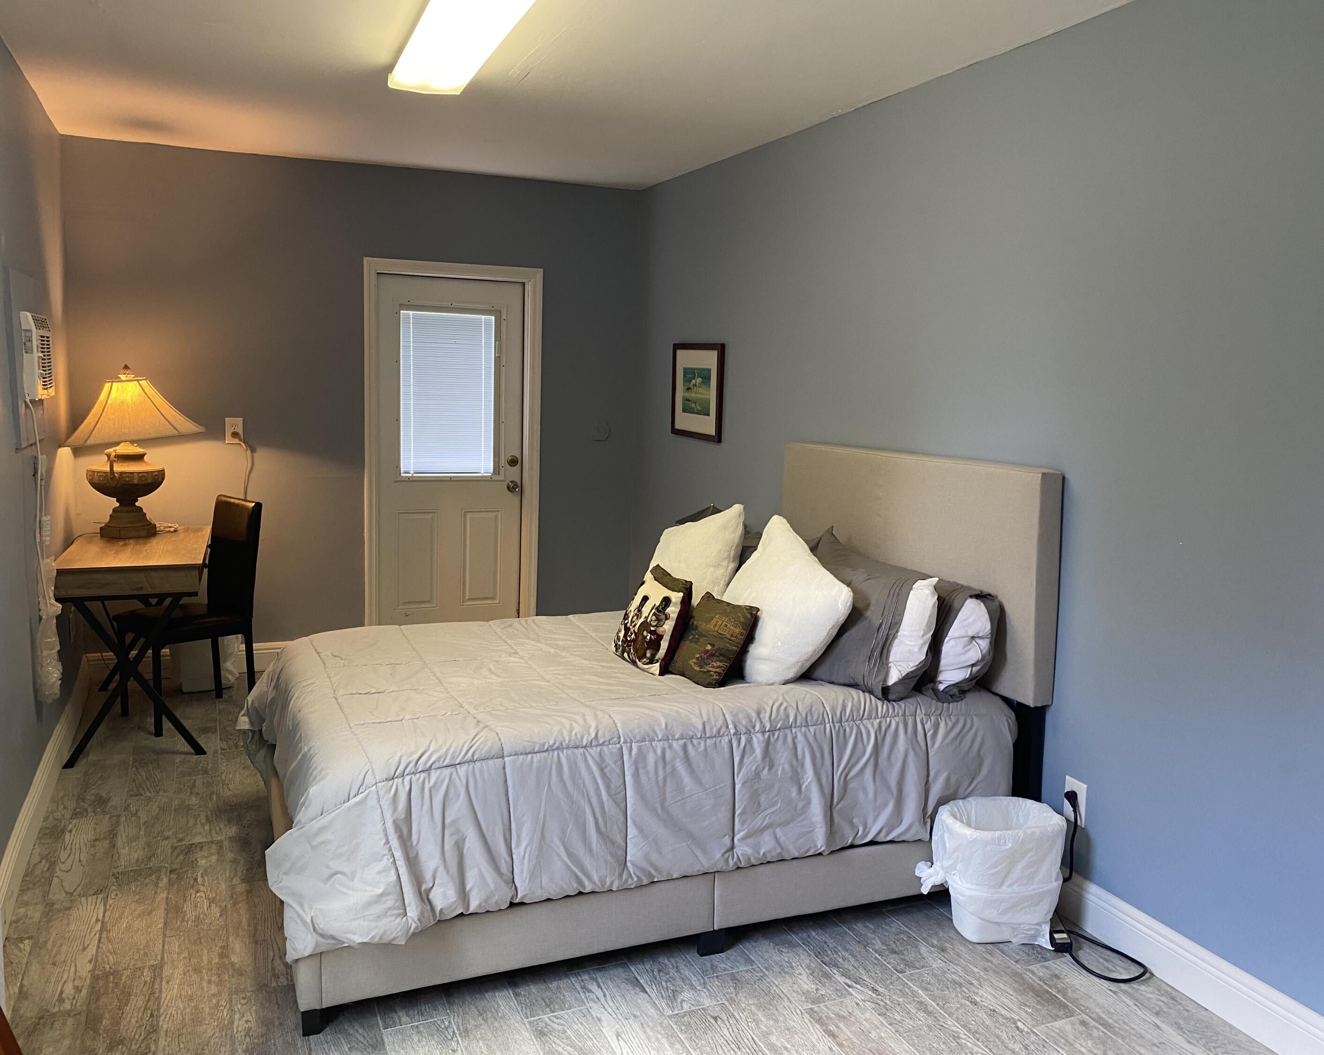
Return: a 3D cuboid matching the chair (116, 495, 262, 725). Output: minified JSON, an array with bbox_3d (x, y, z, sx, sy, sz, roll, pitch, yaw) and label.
[{"bbox_3d":[-2.010,0.352,4.514,0.490,0.940,0.400,-6,11,-45],"label":"chair"}]

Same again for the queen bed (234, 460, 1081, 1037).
[{"bbox_3d":[-0.127,0.410,3.298,2.110,1.270,1.410,-2,9,-23],"label":"queen bed"}]

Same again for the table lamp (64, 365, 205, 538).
[{"bbox_3d":[-2.289,-0.335,4.603,0.530,0.740,0.500,-2,9,-23],"label":"table lamp"}]

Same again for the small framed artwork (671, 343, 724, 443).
[{"bbox_3d":[0.163,-0.666,5.184,0.026,0.460,0.555,-2,9,-23],"label":"small framed artwork"}]

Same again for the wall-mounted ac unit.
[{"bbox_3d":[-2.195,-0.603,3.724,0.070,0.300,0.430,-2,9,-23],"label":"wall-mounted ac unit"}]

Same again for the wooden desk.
[{"bbox_3d":[-2.181,0.448,4.456,0.515,0.760,1.060,-2,9,-23],"label":"wooden desk"}]

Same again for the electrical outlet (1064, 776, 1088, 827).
[{"bbox_3d":[1.171,0.779,3.004,0.012,0.124,0.077,-2,9,-23],"label":"electrical outlet"}]

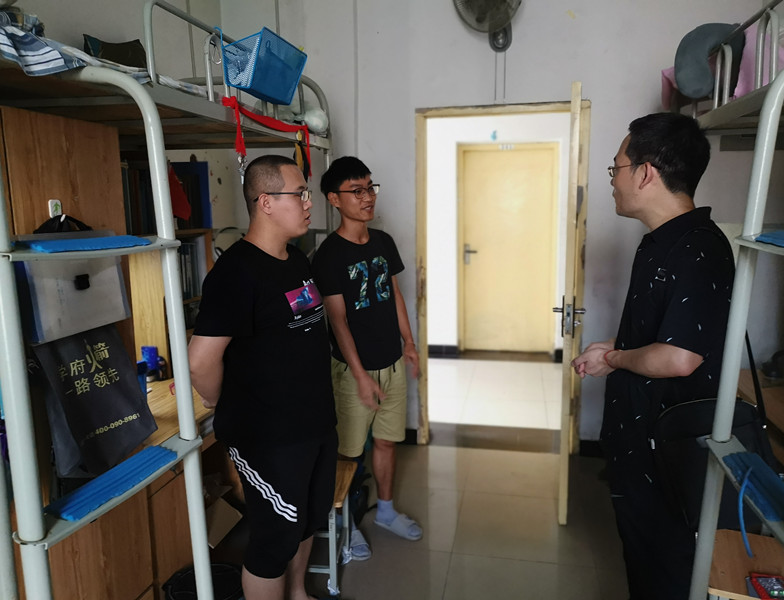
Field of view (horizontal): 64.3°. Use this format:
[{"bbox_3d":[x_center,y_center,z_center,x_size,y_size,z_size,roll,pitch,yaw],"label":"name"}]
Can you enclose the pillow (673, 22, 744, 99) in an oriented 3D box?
[{"bbox_3d":[1.448,-1.089,2.846,0.290,0.330,0.140,0,9,6],"label":"pillow"}]

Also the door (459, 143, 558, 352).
[{"bbox_3d":[1.146,-0.489,6.210,0.970,2.060,0.080,1,9,12],"label":"door"}]

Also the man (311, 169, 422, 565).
[{"bbox_3d":[-0.113,0.242,2.735,0.490,1.710,0.360,-7,11,-34],"label":"man"}]

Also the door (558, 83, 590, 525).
[{"bbox_3d":[0.912,0.006,3.189,0.055,1.990,0.865,2,9,16],"label":"door"}]

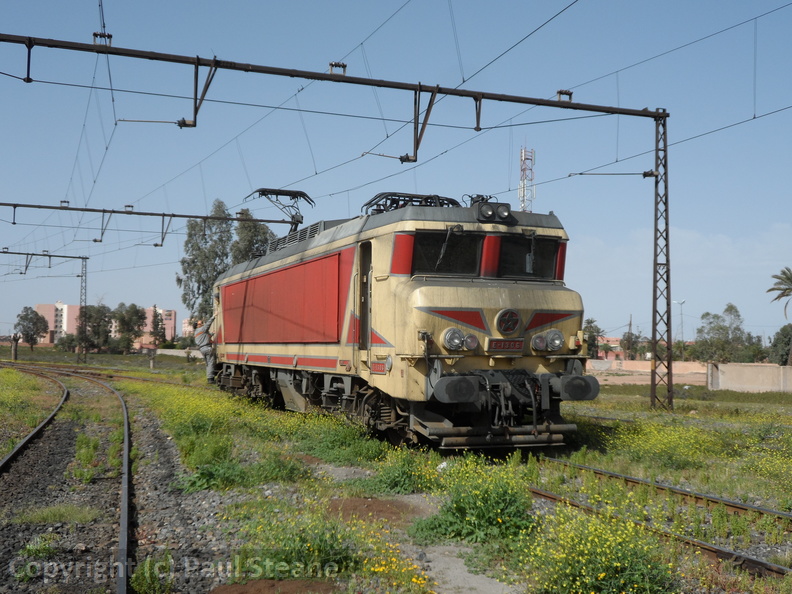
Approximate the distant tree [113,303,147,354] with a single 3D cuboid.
[{"bbox_3d":[-40.238,4.756,152.000,5.134,7.851,4.980,1,-3,-15],"label":"distant tree"}]

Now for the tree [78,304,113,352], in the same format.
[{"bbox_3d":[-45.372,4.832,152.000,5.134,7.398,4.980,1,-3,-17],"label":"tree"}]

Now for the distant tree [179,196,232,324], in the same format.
[{"bbox_3d":[-21.305,-2.114,112.000,6.230,17.689,6.043,1,-3,-11],"label":"distant tree"}]

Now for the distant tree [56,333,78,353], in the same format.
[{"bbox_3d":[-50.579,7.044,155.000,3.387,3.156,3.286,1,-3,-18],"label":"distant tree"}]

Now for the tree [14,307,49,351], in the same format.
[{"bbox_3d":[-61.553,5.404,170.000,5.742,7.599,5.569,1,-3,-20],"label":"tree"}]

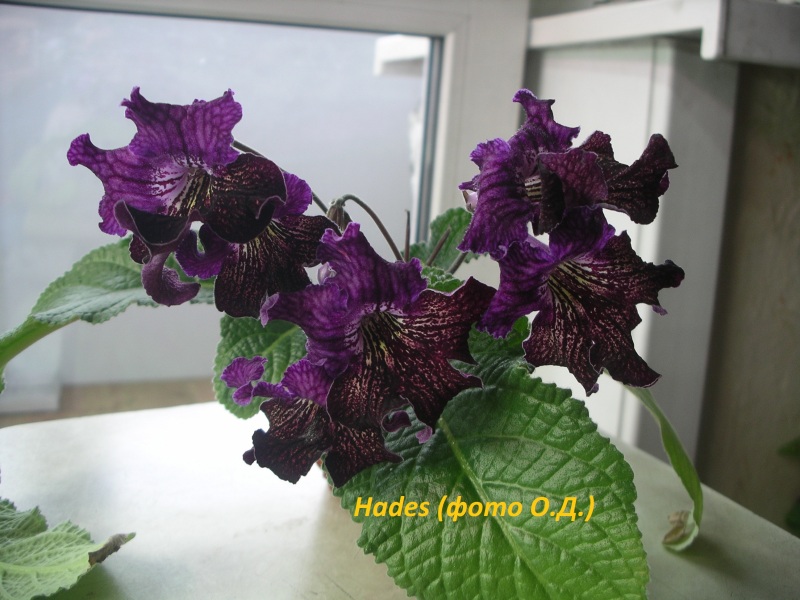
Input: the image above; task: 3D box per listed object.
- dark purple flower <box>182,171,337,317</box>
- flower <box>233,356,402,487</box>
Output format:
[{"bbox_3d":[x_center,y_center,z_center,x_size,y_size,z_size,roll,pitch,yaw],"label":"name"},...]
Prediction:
[{"bbox_3d":[-0.068,-0.027,0.405,0.073,0.068,0.052,5,12,-1],"label":"dark purple flower"},{"bbox_3d":[-0.037,0.056,0.395,0.075,0.060,0.052,6,15,7],"label":"flower"}]

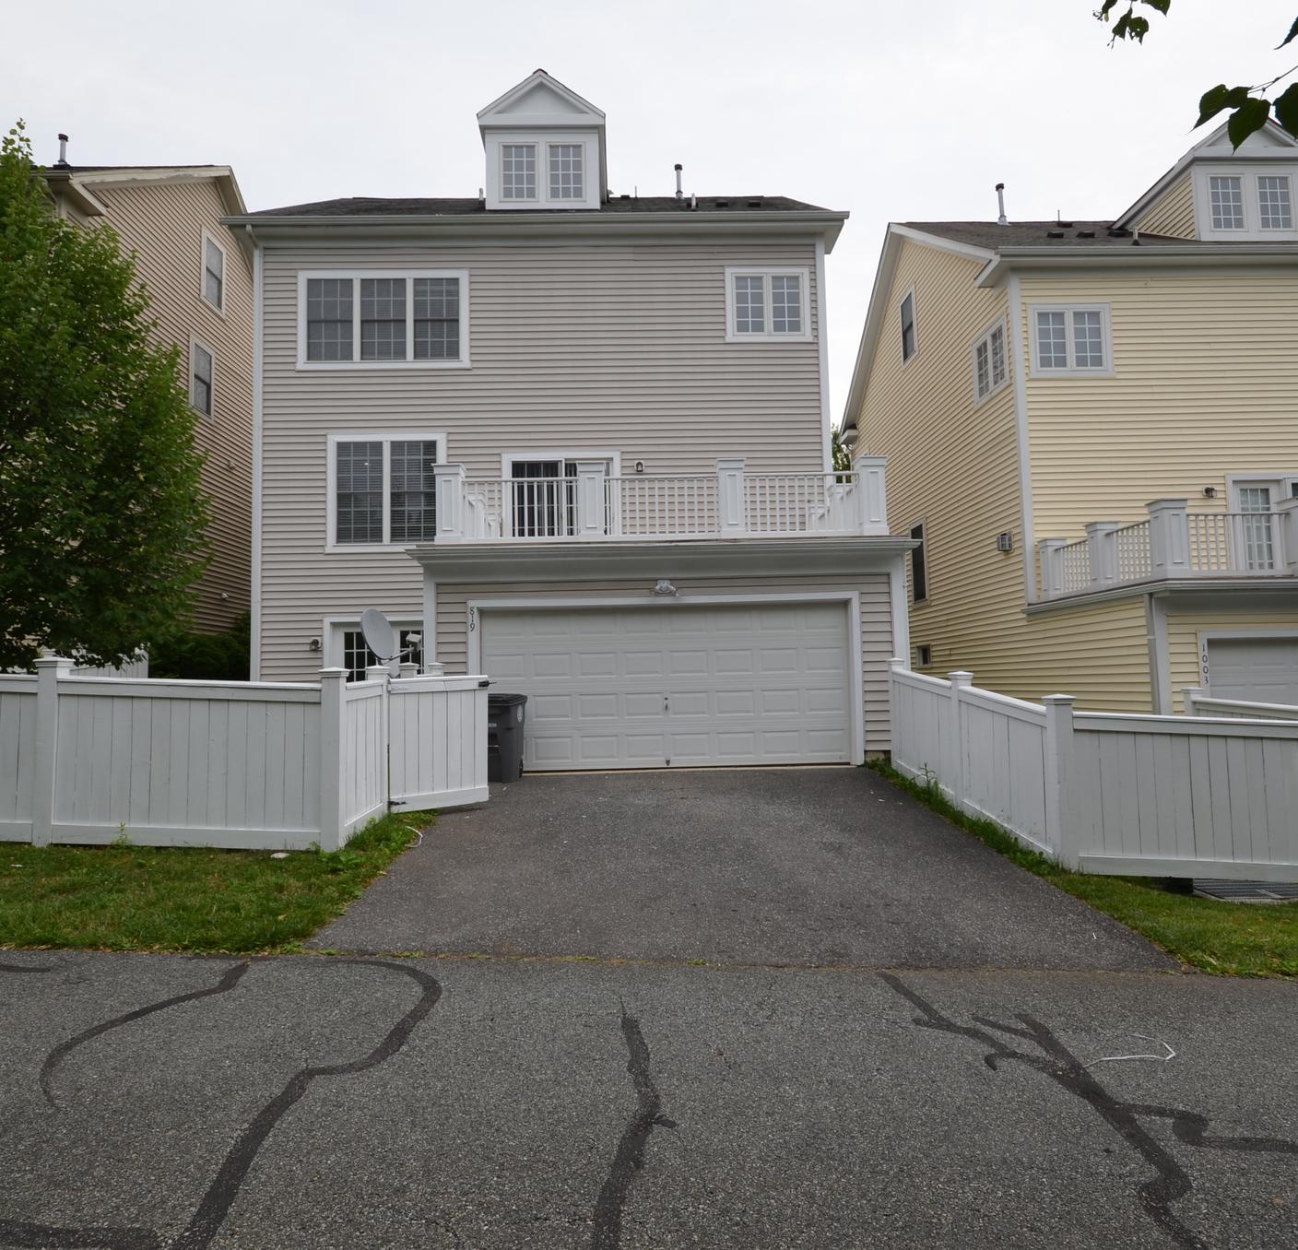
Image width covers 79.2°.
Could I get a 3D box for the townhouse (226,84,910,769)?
[{"bbox_3d":[-1.922,-4.016,16.771,10.760,12.730,13.160,-1,-4,-2],"label":"townhouse"}]

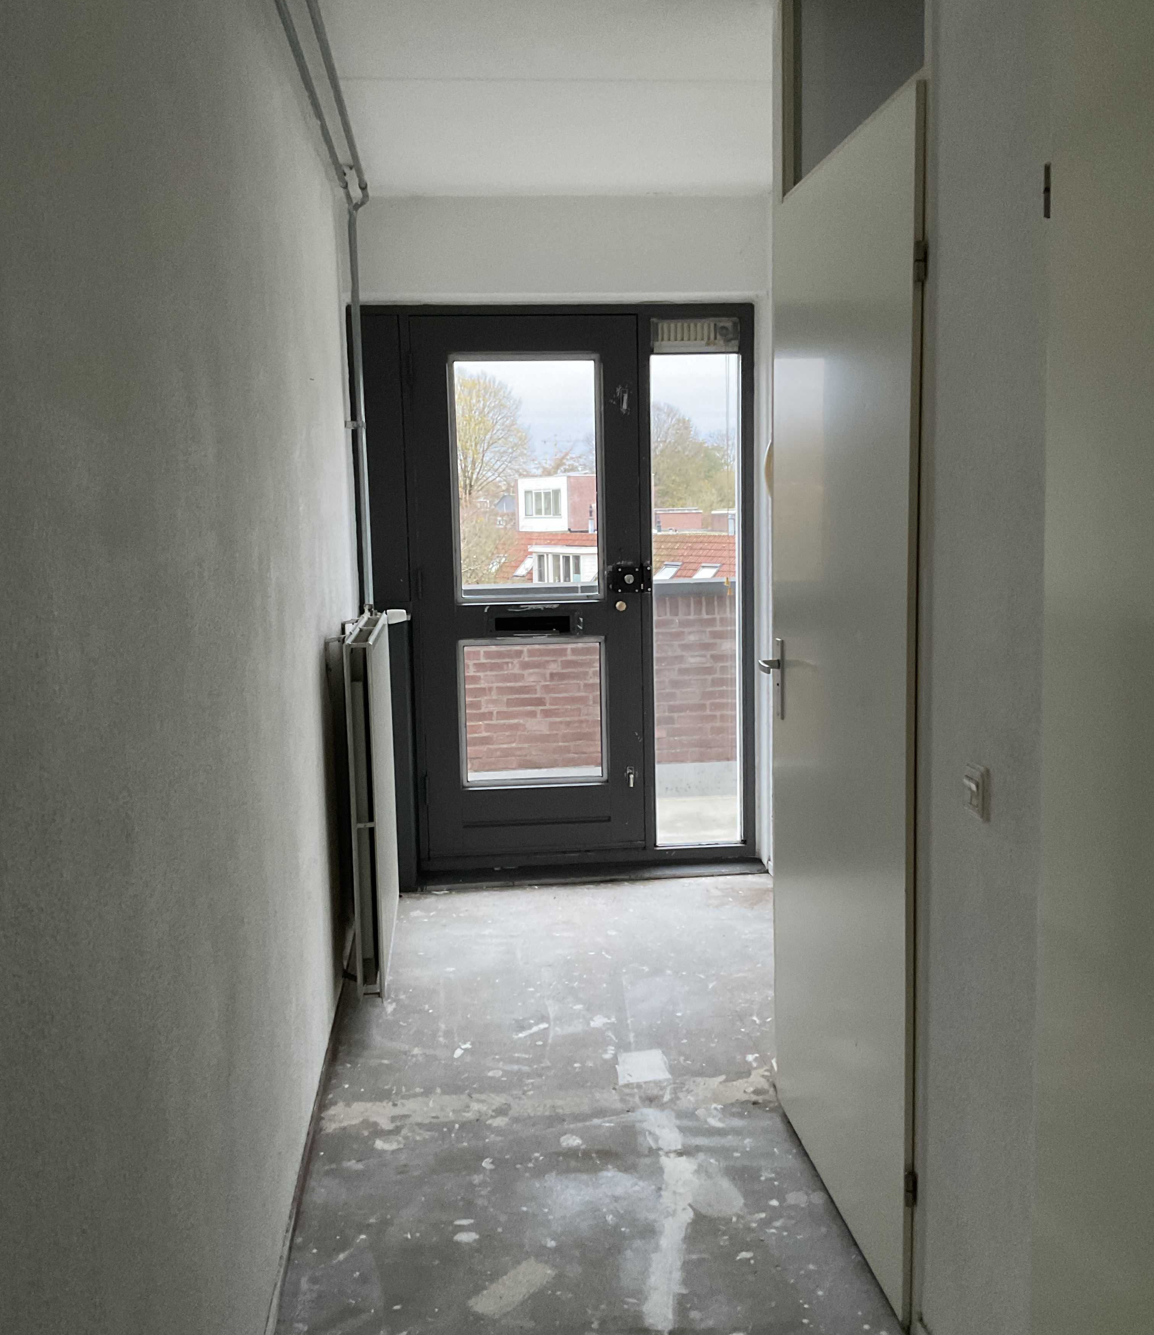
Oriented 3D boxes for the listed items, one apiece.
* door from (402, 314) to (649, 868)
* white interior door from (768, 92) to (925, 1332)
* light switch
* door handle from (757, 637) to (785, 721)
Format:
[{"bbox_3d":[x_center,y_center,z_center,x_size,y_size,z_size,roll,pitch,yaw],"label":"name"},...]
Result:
[{"bbox_3d":[-0.171,-0.285,4.801,0.830,2.005,0.045,-2,8,-5],"label":"door"},{"bbox_3d":[0.509,0.063,2.474,0.040,2.015,0.835,-2,8,-5],"label":"white interior door"},{"bbox_3d":[0.577,0.176,1.868,0.015,0.080,0.077,-2,8,-5],"label":"light switch"},{"bbox_3d":[0.430,0.029,2.807,0.056,0.176,0.130,-2,8,-5],"label":"door handle"}]

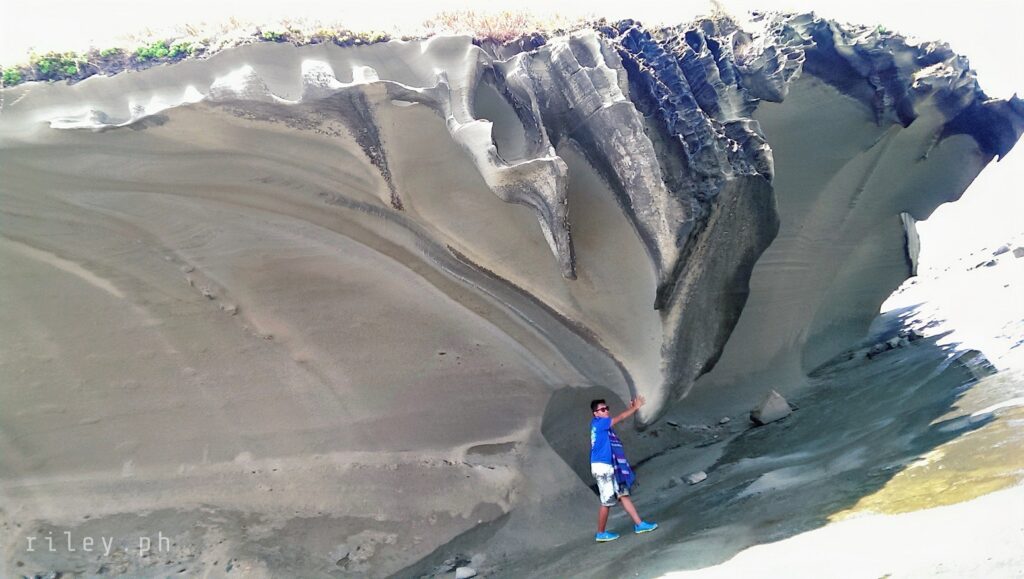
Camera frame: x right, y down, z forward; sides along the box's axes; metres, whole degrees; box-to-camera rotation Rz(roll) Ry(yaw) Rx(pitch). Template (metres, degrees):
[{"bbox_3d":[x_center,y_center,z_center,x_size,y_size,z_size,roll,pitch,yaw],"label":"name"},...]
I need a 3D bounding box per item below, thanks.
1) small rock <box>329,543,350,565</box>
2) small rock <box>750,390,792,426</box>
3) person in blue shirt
[{"bbox_3d":[-1.926,2.948,8.500,0.240,0.220,0.200,0,-5,0],"label":"small rock"},{"bbox_3d":[4.193,1.923,12.300,0.660,0.540,0.540,0,-5,0],"label":"small rock"},{"bbox_3d":[1.323,2.116,8.950,0.750,1.660,0.520,1,-5,-9],"label":"person in blue shirt"}]

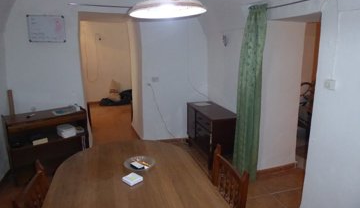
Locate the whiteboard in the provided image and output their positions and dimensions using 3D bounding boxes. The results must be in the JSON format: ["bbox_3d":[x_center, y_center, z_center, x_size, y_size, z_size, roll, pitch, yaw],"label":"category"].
[{"bbox_3d":[-1.729,-0.981,3.386,0.440,0.330,0.025,-9,15,-31],"label":"whiteboard"}]

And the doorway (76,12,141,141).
[{"bbox_3d":[-1.048,-0.358,4.017,0.820,1.970,0.250,-7,14,-23],"label":"doorway"}]

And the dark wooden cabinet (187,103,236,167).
[{"bbox_3d":[0.407,0.390,3.584,0.355,0.645,0.910,-5,13,-15],"label":"dark wooden cabinet"}]

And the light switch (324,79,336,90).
[{"bbox_3d":[1.069,-0.140,1.856,0.036,0.070,0.068,-5,13,-15],"label":"light switch"}]

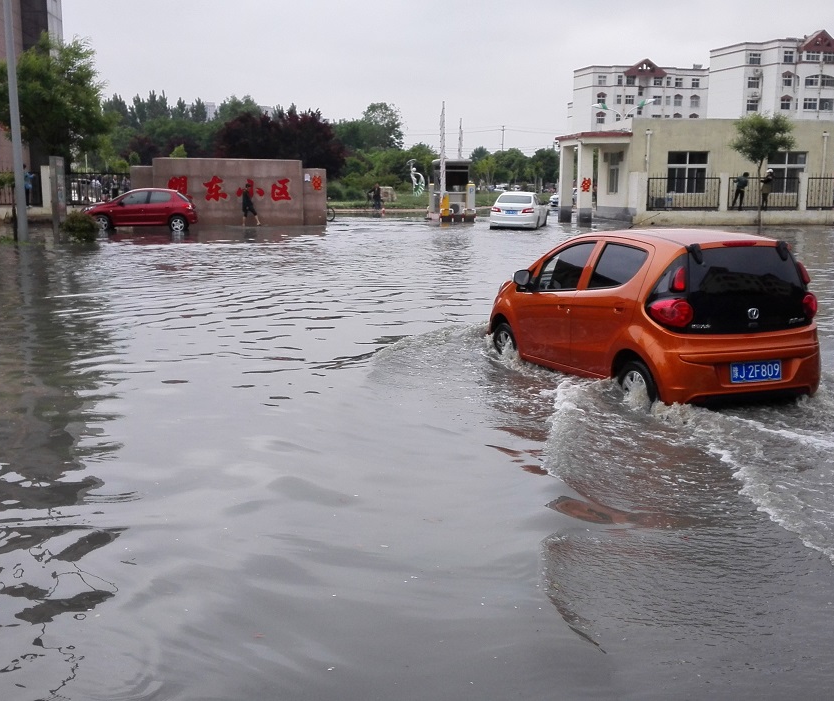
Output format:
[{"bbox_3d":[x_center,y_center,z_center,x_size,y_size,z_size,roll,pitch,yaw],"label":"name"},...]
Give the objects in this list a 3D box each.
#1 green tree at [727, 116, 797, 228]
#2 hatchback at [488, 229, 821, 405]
[{"bbox_3d":[12.536,-6.403,33.248,2.350,4.053,2.350,4,11,20],"label":"green tree"},{"bbox_3d":[1.970,-0.405,8.580,1.640,1.470,3.530,-3,11,-20],"label":"hatchback"}]

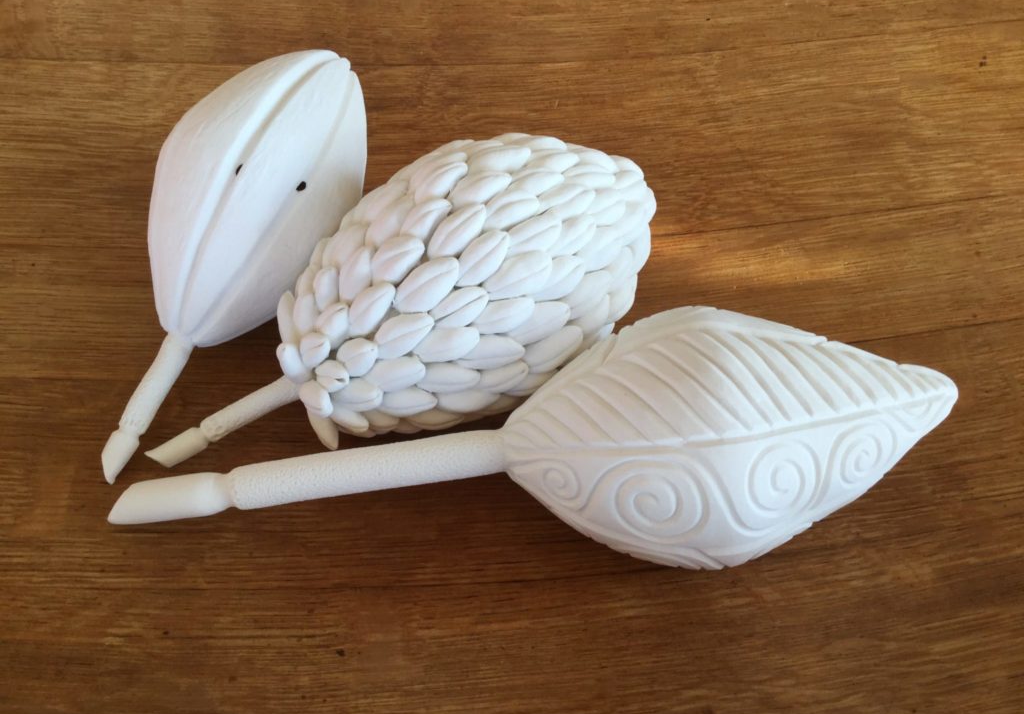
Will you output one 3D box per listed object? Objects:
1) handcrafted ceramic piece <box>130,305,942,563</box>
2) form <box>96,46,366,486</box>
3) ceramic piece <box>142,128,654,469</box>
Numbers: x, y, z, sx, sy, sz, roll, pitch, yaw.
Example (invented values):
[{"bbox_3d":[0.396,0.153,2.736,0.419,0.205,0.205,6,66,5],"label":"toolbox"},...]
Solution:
[{"bbox_3d":[0.003,0.048,0.427,0.400,0.108,0.113,-9,64,4],"label":"handcrafted ceramic piece"},{"bbox_3d":[-0.149,-0.055,0.480,0.094,0.088,0.253,23,77,11],"label":"form"},{"bbox_3d":[-0.058,-0.011,0.451,0.274,0.122,0.126,-26,66,0],"label":"ceramic piece"}]

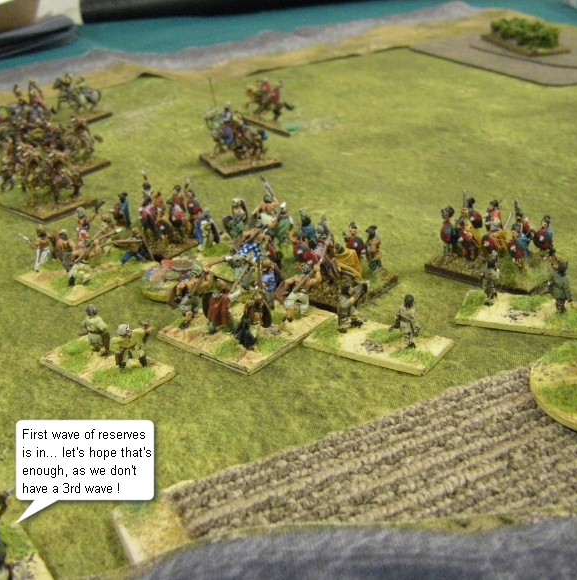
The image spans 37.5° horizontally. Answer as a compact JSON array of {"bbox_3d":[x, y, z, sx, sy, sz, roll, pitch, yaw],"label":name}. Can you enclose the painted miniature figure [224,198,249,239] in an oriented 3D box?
[{"bbox_3d":[-0.020,-0.027,0.329,0.009,0.018,0.007,14,31,36],"label":"painted miniature figure"}]

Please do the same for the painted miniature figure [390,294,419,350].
[{"bbox_3d":[0.034,0.009,0.246,0.008,0.017,0.006,0,26,9],"label":"painted miniature figure"}]

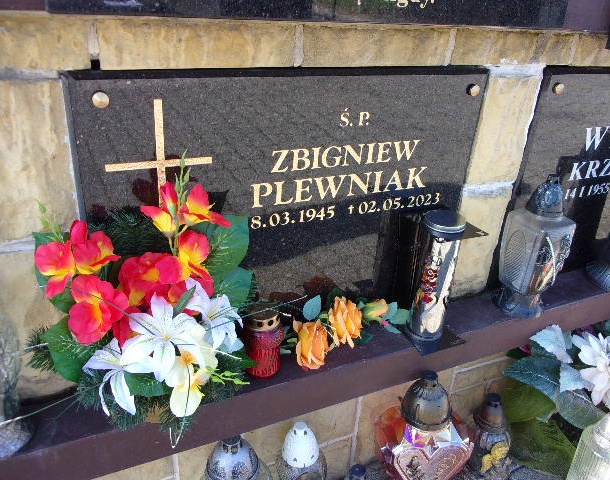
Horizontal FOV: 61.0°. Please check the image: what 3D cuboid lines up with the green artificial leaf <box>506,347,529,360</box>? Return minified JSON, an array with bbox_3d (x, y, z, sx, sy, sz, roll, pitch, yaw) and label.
[{"bbox_3d":[0.462,0.250,1.131,0.045,0.030,0.035,-9,30,-24],"label":"green artificial leaf"}]

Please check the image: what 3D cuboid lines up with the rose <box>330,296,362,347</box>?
[{"bbox_3d":[0.069,0.137,0.871,0.052,0.068,0.055,-1,18,-11],"label":"rose"}]

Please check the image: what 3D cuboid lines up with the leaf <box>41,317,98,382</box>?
[{"bbox_3d":[-0.321,0.149,0.705,0.076,0.086,0.040,-9,30,-24],"label":"leaf"}]

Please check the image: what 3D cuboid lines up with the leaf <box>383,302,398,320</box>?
[{"bbox_3d":[0.152,0.128,0.924,0.022,0.030,0.015,3,17,-2],"label":"leaf"}]

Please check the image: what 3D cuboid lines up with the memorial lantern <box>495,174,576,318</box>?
[{"bbox_3d":[0.494,0.009,1.111,0.113,0.305,0.108,-9,30,-24],"label":"memorial lantern"}]

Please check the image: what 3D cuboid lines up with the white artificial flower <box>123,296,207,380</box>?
[{"bbox_3d":[-0.172,0.120,0.635,0.105,0.105,0.045,-5,28,-18],"label":"white artificial flower"}]

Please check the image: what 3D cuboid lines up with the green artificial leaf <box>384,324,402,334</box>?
[{"bbox_3d":[0.152,0.156,0.902,0.030,0.012,0.020,1,27,-7],"label":"green artificial leaf"}]

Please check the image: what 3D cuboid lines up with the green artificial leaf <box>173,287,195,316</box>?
[{"bbox_3d":[-0.150,0.076,0.645,0.025,0.034,0.018,-6,14,-20],"label":"green artificial leaf"}]

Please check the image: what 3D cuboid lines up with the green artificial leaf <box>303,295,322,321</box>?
[{"bbox_3d":[0.012,0.109,0.838,0.027,0.040,0.015,3,12,-2],"label":"green artificial leaf"}]

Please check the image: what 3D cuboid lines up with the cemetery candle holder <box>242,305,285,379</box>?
[{"bbox_3d":[-0.070,0.176,0.903,0.060,0.119,0.060,-9,30,-24],"label":"cemetery candle holder"}]

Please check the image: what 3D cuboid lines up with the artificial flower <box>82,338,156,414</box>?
[{"bbox_3d":[-0.227,0.168,0.642,0.084,0.080,0.060,-3,16,-14],"label":"artificial flower"}]

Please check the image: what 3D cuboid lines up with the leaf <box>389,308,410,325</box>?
[{"bbox_3d":[0.195,0.156,1.058,0.038,0.030,0.030,-9,30,-24],"label":"leaf"}]

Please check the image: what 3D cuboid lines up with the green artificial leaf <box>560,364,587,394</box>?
[{"bbox_3d":[0.484,0.249,0.930,0.055,0.050,0.020,21,32,30],"label":"green artificial leaf"}]

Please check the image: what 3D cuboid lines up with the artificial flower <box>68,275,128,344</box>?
[{"bbox_3d":[-0.248,0.082,0.621,0.068,0.076,0.050,-6,9,-20],"label":"artificial flower"}]

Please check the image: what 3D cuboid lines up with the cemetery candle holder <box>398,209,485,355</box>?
[{"bbox_3d":[0.225,0.063,0.872,0.090,0.238,0.090,-9,30,-24],"label":"cemetery candle holder"}]

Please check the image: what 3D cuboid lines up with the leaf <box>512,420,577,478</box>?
[{"bbox_3d":[0.461,0.401,1.000,0.125,0.100,0.035,-2,28,-13],"label":"leaf"}]

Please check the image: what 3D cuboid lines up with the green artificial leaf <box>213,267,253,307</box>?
[{"bbox_3d":[-0.100,0.066,0.715,0.058,0.060,0.020,-7,29,-21],"label":"green artificial leaf"}]

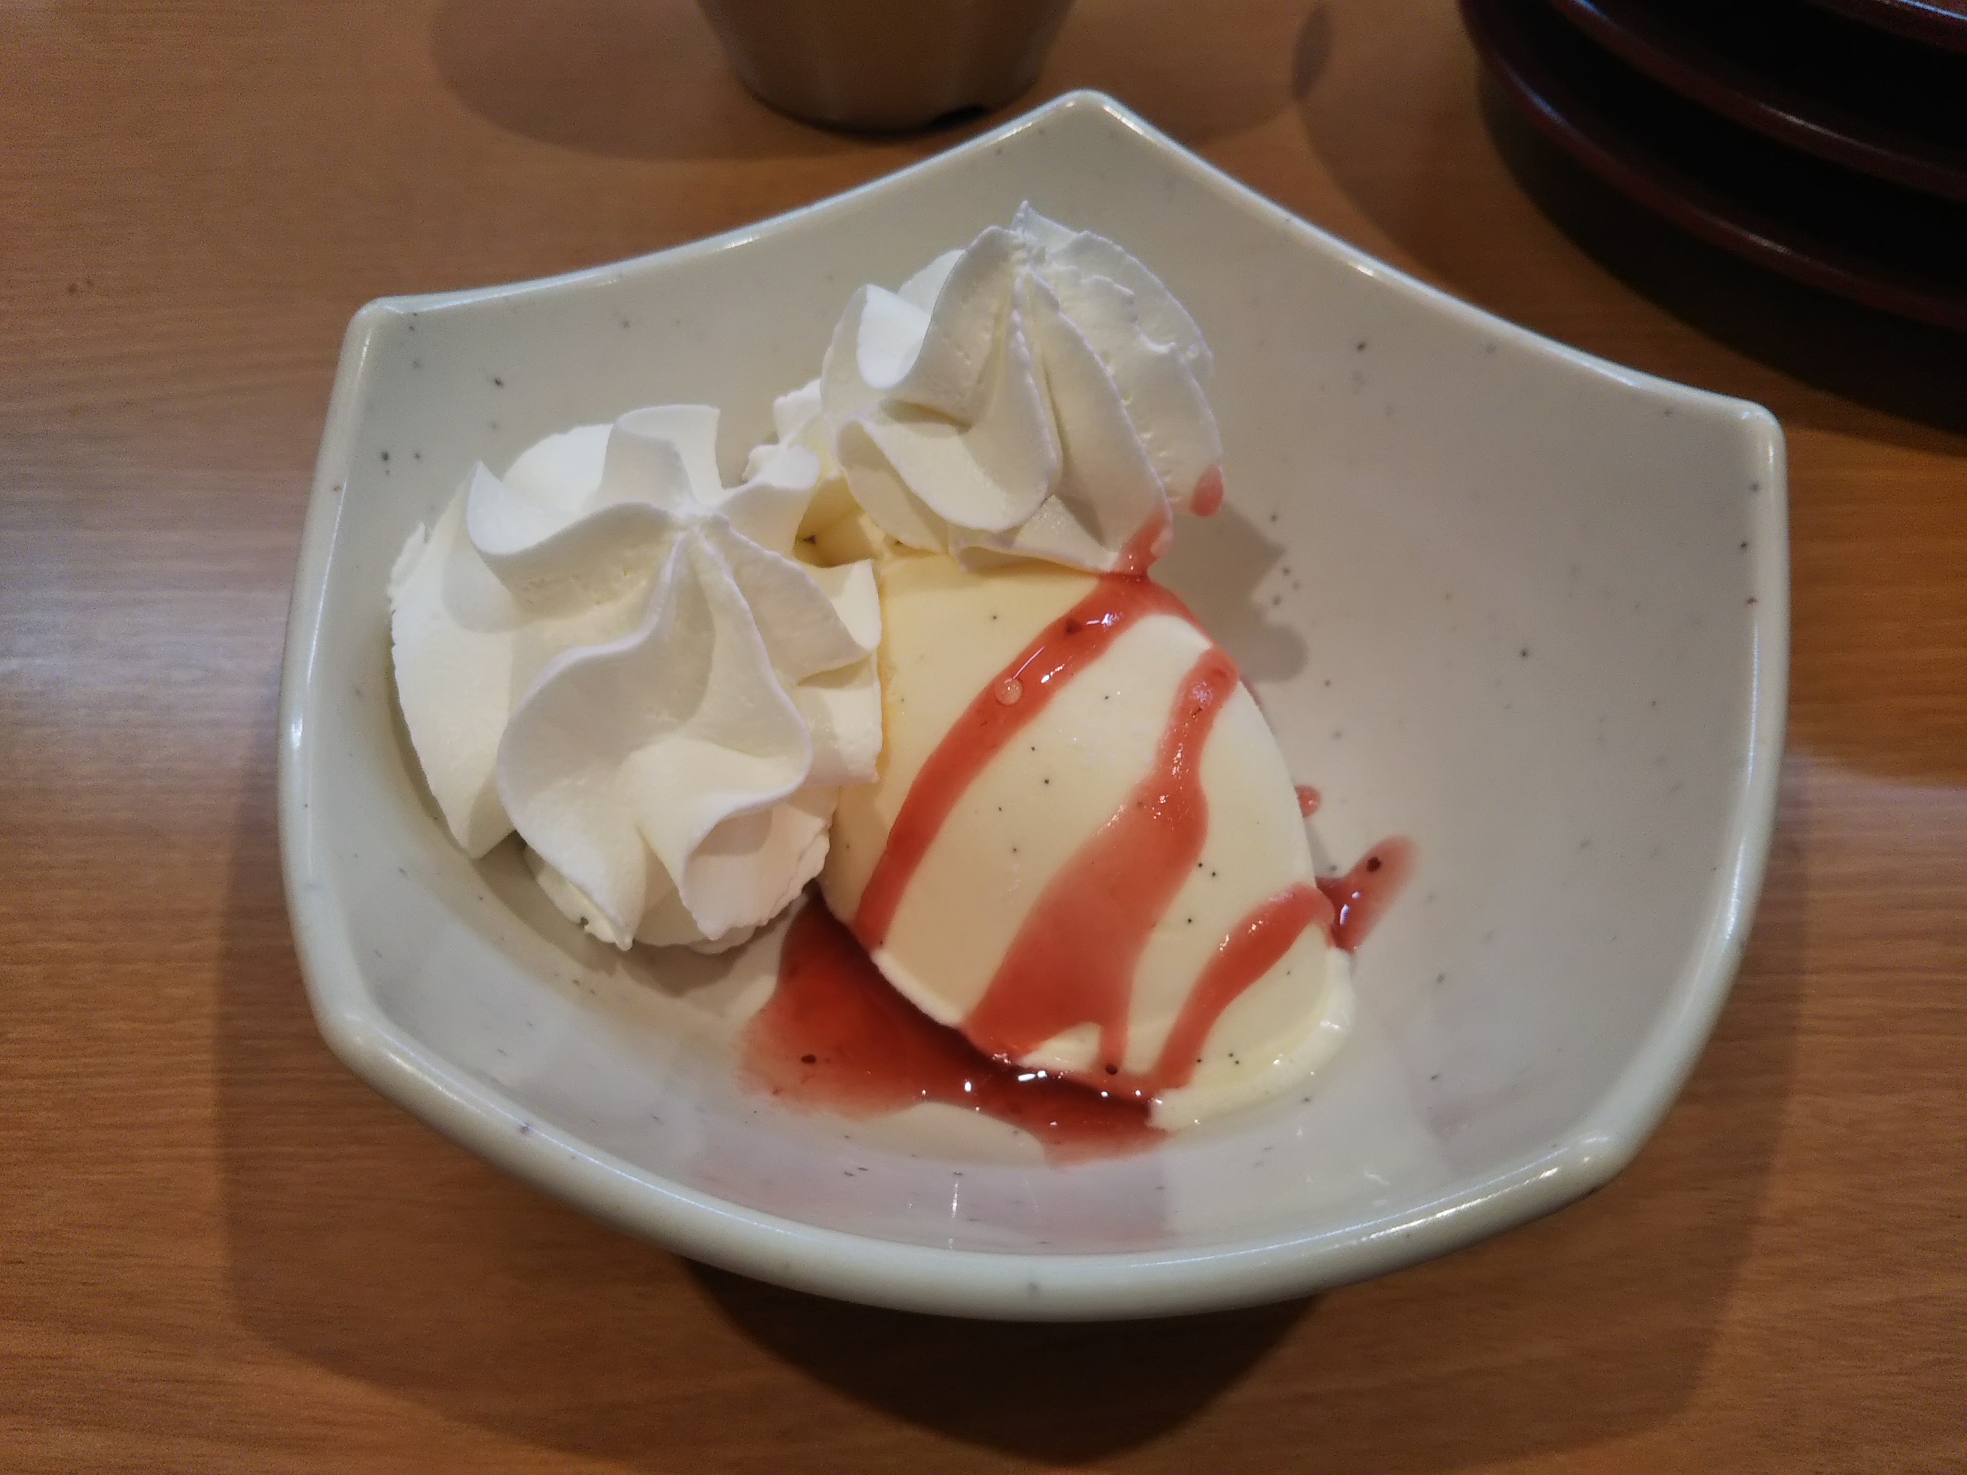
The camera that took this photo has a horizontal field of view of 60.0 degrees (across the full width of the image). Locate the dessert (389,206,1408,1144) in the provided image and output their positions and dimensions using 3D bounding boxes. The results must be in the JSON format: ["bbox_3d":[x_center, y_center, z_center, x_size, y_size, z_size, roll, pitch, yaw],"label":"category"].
[{"bbox_3d":[-0.008,-0.011,0.156,0.086,0.039,0.077,1,49,0],"label":"dessert"}]

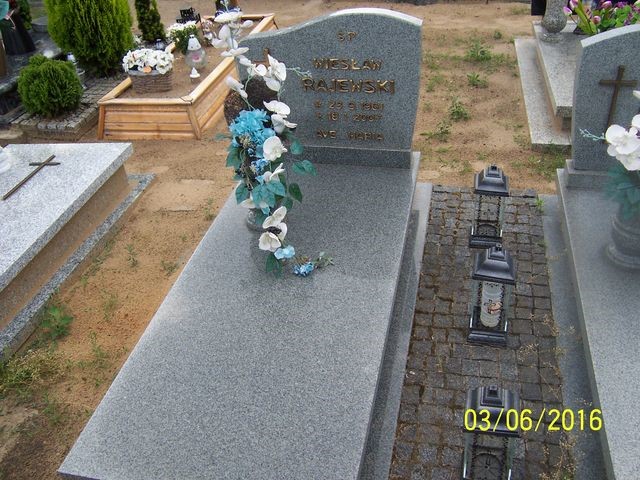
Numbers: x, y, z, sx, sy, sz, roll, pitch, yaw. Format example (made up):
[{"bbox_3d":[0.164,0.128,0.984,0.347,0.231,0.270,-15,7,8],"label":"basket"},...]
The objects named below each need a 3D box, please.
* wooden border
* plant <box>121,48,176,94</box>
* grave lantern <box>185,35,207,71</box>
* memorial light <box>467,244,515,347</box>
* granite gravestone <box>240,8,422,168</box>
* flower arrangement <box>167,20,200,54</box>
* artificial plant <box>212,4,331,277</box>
[{"bbox_3d":[-0.885,-1.276,4.534,0.670,0.255,1.880,3,36,13],"label":"wooden border"},{"bbox_3d":[-1.107,-1.139,4.002,0.330,0.260,0.220,5,36,12],"label":"plant"},{"bbox_3d":[-0.875,-1.329,4.270,0.150,0.235,0.150,5,36,12],"label":"grave lantern"},{"bbox_3d":[0.625,0.186,2.223,0.143,0.385,0.143,5,36,12],"label":"memorial light"},{"bbox_3d":[0.061,-0.702,2.861,0.830,0.720,0.135,5,36,12],"label":"granite gravestone"},{"bbox_3d":[-1.029,-1.542,4.600,0.240,0.220,0.230,5,36,12],"label":"flower arrangement"},{"bbox_3d":[-0.168,-0.375,2.274,0.430,0.900,0.380,5,36,12],"label":"artificial plant"}]

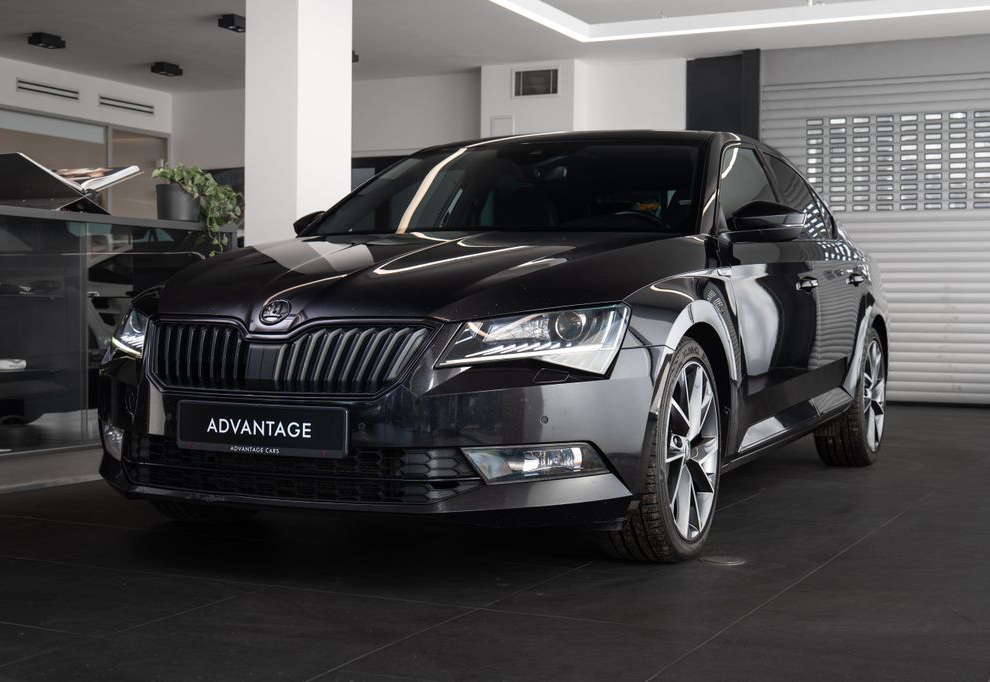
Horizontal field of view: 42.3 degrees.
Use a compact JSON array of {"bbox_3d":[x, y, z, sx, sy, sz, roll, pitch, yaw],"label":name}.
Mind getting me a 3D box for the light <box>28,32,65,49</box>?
[{"bbox_3d":[-3.365,-2.252,9.600,0.148,0.085,0.220,1,1,27],"label":"light"}]

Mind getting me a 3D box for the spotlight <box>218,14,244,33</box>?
[{"bbox_3d":[-1.913,-2.336,9.453,0.130,0.090,0.220,1,1,29],"label":"spotlight"}]

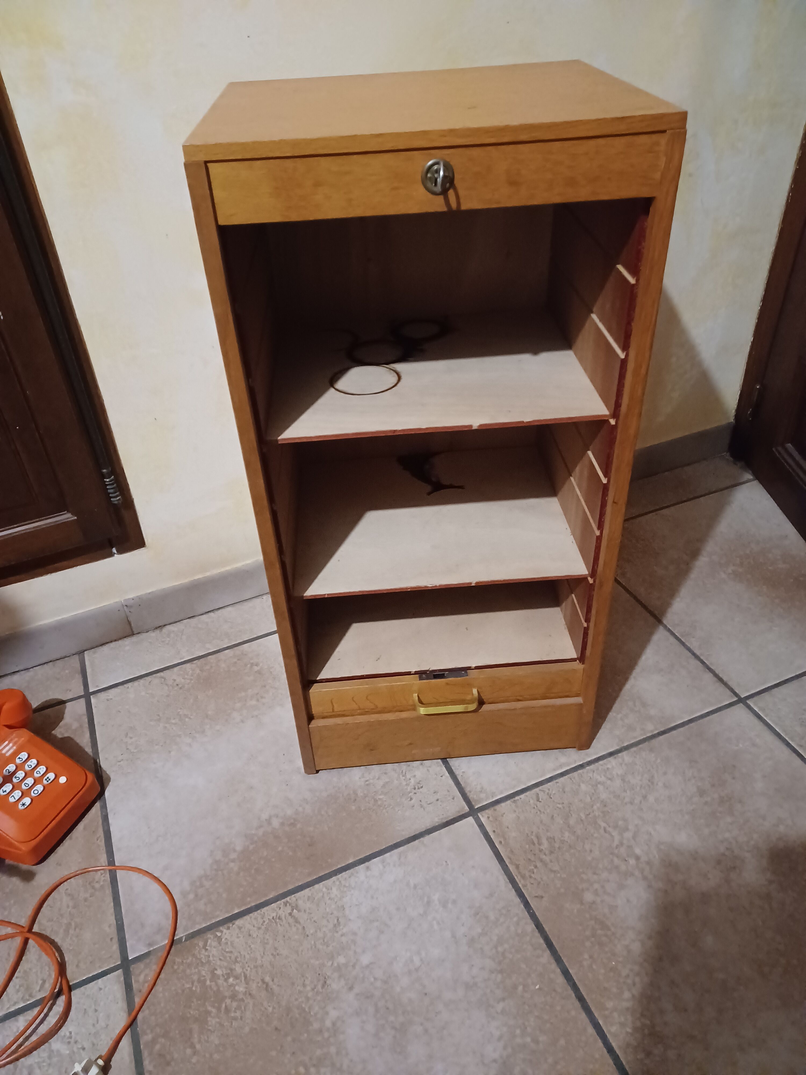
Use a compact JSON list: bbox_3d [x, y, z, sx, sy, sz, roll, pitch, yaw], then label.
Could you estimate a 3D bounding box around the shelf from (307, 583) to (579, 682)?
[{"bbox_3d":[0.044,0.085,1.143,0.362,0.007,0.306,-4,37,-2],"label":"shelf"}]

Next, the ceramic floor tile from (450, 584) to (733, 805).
[{"bbox_3d":[0.210,0.187,1.267,0.446,0.010,0.446,-17,39,-17],"label":"ceramic floor tile"}]

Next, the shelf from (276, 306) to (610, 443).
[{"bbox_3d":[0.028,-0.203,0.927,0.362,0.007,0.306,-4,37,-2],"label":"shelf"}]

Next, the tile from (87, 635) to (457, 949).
[{"bbox_3d":[-0.203,0.311,1.133,0.446,0.010,0.446,-17,39,-17],"label":"tile"}]

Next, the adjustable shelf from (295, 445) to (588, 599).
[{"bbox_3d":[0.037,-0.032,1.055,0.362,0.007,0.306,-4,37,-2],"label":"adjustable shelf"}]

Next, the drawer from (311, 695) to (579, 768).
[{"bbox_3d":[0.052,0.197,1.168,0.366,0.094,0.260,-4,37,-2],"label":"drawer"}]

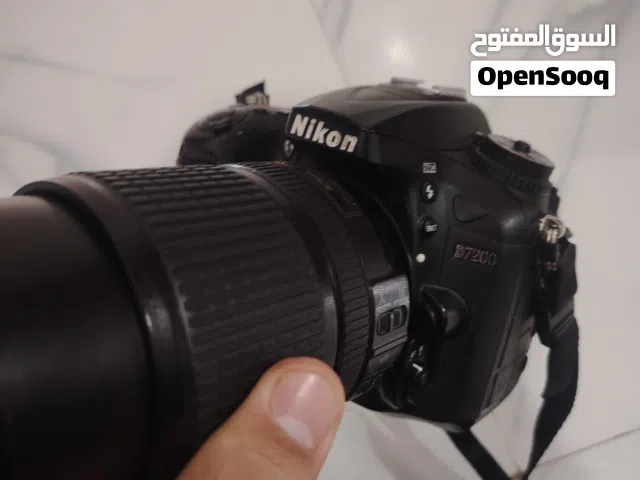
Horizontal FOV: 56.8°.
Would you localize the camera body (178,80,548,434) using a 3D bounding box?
[{"bbox_3d":[0.017,-0.005,0.217,0.136,0.106,0.076,21,21,39],"label":"camera body"}]

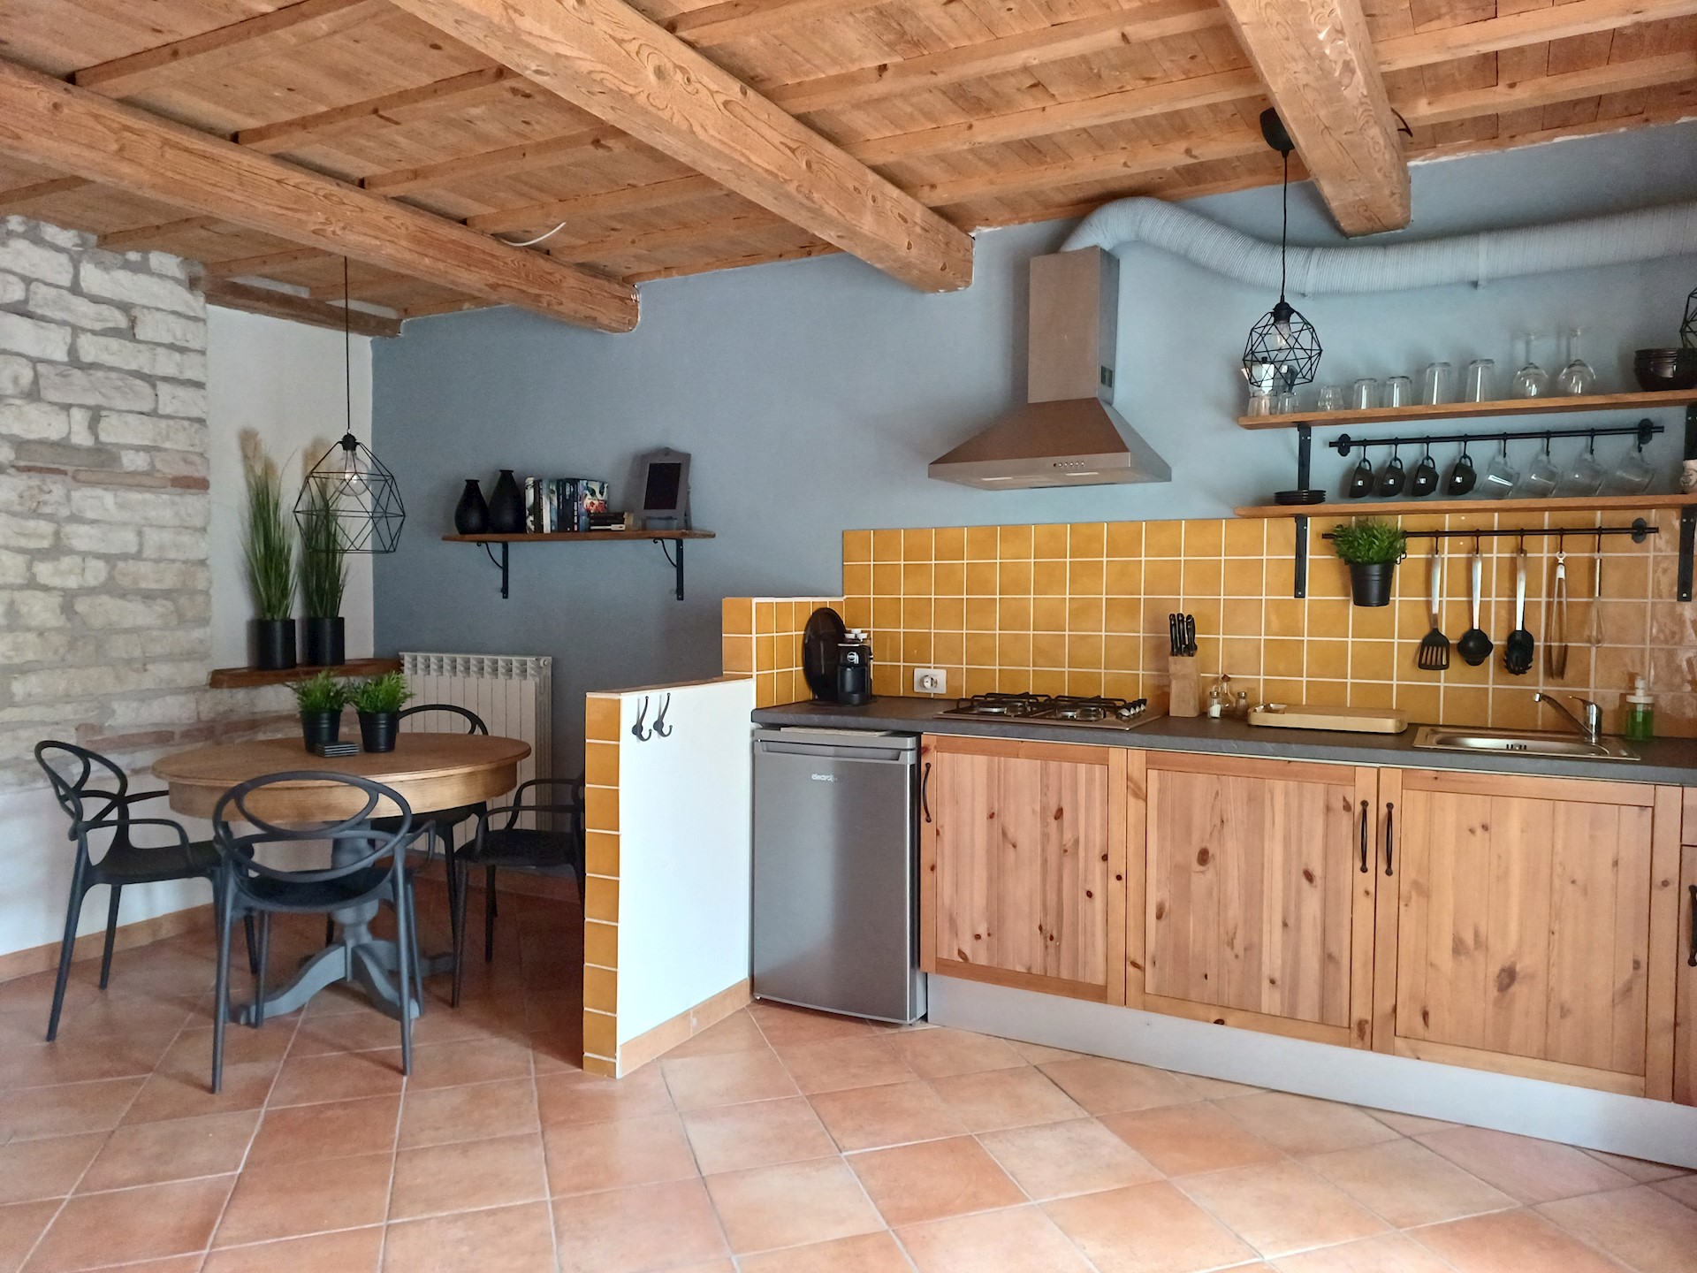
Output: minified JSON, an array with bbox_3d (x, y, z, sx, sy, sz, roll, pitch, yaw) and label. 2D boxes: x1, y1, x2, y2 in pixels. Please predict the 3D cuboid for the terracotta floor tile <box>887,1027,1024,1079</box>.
[{"bbox_3d":[0.296,1.172,3.183,0.317,0.010,0.317,0,2,-18],"label":"terracotta floor tile"}]

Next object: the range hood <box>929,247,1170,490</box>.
[{"bbox_3d":[0.623,-0.832,3.429,0.610,0.710,0.450,1,2,28],"label":"range hood"}]

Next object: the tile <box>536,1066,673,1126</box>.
[{"bbox_3d":[-0.626,1.173,2.884,0.317,0.010,0.317,0,2,-18],"label":"tile"}]

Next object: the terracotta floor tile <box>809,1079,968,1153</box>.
[{"bbox_3d":[0.089,1.182,2.776,0.317,0.010,0.317,0,2,-18],"label":"terracotta floor tile"}]

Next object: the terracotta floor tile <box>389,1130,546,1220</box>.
[{"bbox_3d":[-0.836,1.191,2.488,0.320,0.010,0.320,0,2,-18],"label":"terracotta floor tile"}]

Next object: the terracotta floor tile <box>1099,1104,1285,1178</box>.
[{"bbox_3d":[0.799,1.180,2.648,0.315,0.010,0.315,0,2,-18],"label":"terracotta floor tile"}]

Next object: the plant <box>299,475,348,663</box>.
[{"bbox_3d":[-2.242,-0.313,4.808,0.190,0.870,0.190,1,2,27],"label":"plant"}]

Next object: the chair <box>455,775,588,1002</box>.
[{"bbox_3d":[-1.008,0.731,3.738,0.510,0.830,0.560,0,2,-5],"label":"chair"}]

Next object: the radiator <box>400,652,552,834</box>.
[{"bbox_3d":[-1.602,0.516,4.828,0.800,0.880,0.097,1,2,28],"label":"radiator"}]

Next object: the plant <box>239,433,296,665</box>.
[{"bbox_3d":[-2.357,-0.348,4.584,0.200,0.950,0.200,1,2,27],"label":"plant"}]

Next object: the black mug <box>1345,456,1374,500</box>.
[{"bbox_3d":[1.477,-0.448,3.229,0.056,0.113,0.090,19,10,26],"label":"black mug"}]

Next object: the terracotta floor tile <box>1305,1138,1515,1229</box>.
[{"bbox_3d":[1.206,1.188,2.454,0.315,0.010,0.315,0,2,-18],"label":"terracotta floor tile"}]

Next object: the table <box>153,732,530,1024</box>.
[{"bbox_3d":[-1.589,0.753,3.601,1.095,0.763,1.095,0,2,0],"label":"table"}]

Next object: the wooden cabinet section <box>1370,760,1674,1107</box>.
[{"bbox_3d":[1.672,0.658,2.842,0.599,0.698,0.550,1,3,27],"label":"wooden cabinet section"}]

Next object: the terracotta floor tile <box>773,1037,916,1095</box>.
[{"bbox_3d":[-0.007,1.178,3.097,0.320,0.010,0.320,0,2,-18],"label":"terracotta floor tile"}]

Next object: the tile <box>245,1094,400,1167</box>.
[{"bbox_3d":[-1.228,1.167,2.654,0.315,0.010,0.315,0,2,-18],"label":"tile"}]

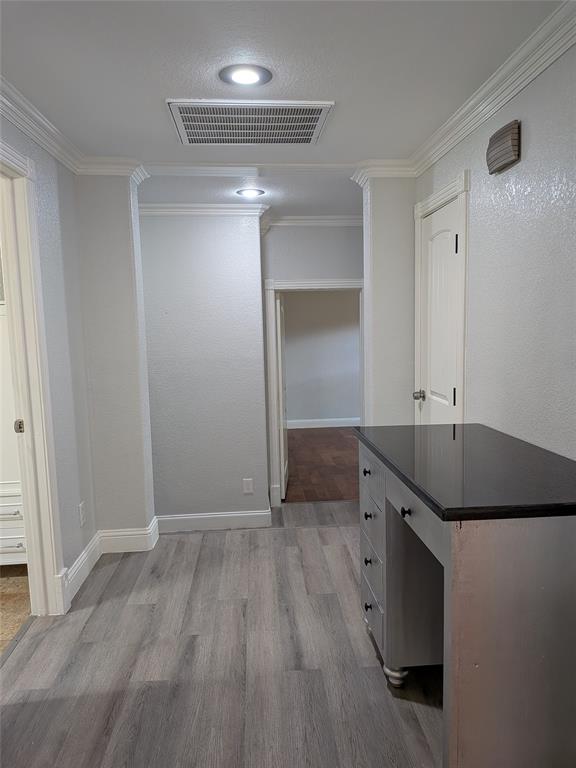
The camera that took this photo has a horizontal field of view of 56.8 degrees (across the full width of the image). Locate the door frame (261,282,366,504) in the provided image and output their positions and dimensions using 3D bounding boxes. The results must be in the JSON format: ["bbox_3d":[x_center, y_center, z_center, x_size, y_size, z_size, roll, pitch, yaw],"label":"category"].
[{"bbox_3d":[0.278,0.099,5.039,0.937,2.132,0.120,-2,6,-4],"label":"door frame"}]

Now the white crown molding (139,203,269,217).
[{"bbox_3d":[-0.661,-1.362,4.181,1.007,0.090,0.070,-2,6,-4],"label":"white crown molding"}]

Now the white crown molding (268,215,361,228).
[{"bbox_3d":[0.272,-1.466,4.800,0.882,0.090,0.070,-2,6,-4],"label":"white crown molding"}]

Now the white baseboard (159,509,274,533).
[{"bbox_3d":[-0.613,1.158,4.472,0.941,0.143,0.020,-2,6,-4],"label":"white baseboard"}]

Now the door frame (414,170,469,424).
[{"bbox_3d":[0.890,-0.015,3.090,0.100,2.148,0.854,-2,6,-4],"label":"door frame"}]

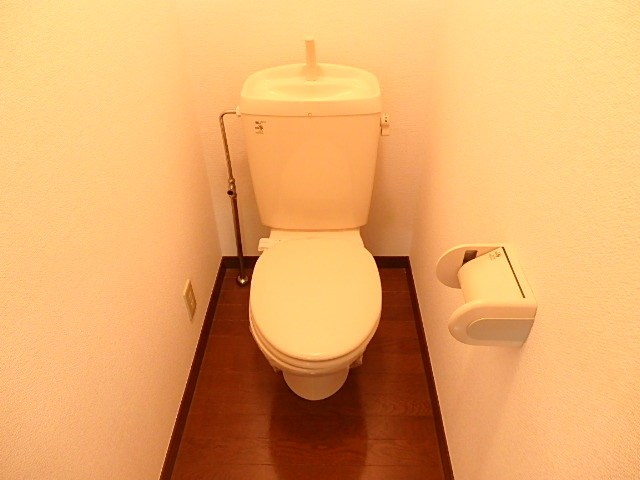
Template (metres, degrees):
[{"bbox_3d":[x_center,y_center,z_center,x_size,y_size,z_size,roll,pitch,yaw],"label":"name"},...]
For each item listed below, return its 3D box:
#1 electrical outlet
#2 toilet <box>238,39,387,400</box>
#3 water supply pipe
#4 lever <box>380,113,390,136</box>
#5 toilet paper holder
[{"bbox_3d":[-0.410,0.195,1.487,0.010,0.119,0.072,0,38,2],"label":"electrical outlet"},{"bbox_3d":[-0.028,-0.003,1.345,0.438,0.935,0.781,0,38,2],"label":"toilet"},{"bbox_3d":[-0.292,-0.106,1.659,0.100,0.715,0.050,0,38,2],"label":"water supply pipe"},{"bbox_3d":[0.188,-0.335,1.335,0.028,0.060,0.045,0,38,2],"label":"lever"},{"bbox_3d":[0.275,0.090,0.806,0.127,0.101,0.158,0,38,2],"label":"toilet paper holder"}]

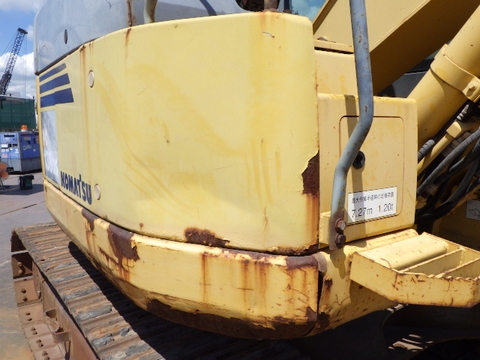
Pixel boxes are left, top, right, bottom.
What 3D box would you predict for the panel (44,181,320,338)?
[{"bbox_3d":[-0.470,0.198,1.347,1.623,0.212,0.200,7,11,44],"label":"panel"}]

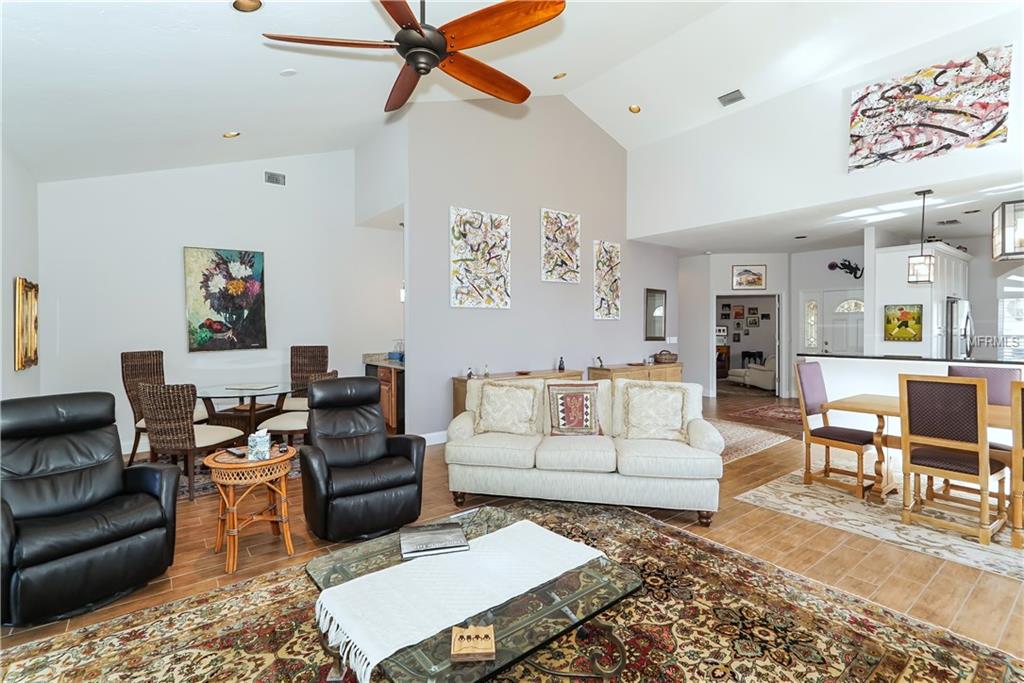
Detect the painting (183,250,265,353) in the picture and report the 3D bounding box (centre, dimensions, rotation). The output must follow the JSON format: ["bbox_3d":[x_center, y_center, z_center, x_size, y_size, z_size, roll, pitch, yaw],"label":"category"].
[{"bbox_3d":[-3.486,-0.504,5.580,0.826,1.234,0.036,-1,2,-37],"label":"painting"}]

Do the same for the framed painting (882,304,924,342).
[{"bbox_3d":[5.377,-0.255,6.279,0.031,0.515,0.418,-1,2,-37],"label":"framed painting"}]

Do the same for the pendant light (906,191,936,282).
[{"bbox_3d":[4.422,-1.115,4.923,0.184,0.989,0.184,-1,2,-37],"label":"pendant light"}]

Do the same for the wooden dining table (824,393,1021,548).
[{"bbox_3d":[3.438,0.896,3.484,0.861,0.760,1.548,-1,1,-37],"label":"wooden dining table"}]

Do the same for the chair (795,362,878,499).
[{"bbox_3d":[2.871,0.733,4.004,0.464,1.069,0.551,-1,1,-37],"label":"chair"}]

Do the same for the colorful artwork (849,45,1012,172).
[{"bbox_3d":[4.166,-2.317,4.636,0.041,0.908,1.219,-1,2,-37],"label":"colorful artwork"}]

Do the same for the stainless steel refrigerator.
[{"bbox_3d":[6.559,0.259,7.107,0.928,1.785,0.724,-1,2,-37],"label":"stainless steel refrigerator"}]

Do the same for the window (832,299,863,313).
[{"bbox_3d":[6.052,-0.632,8.053,0.041,0.255,0.632,-1,2,-37],"label":"window"}]

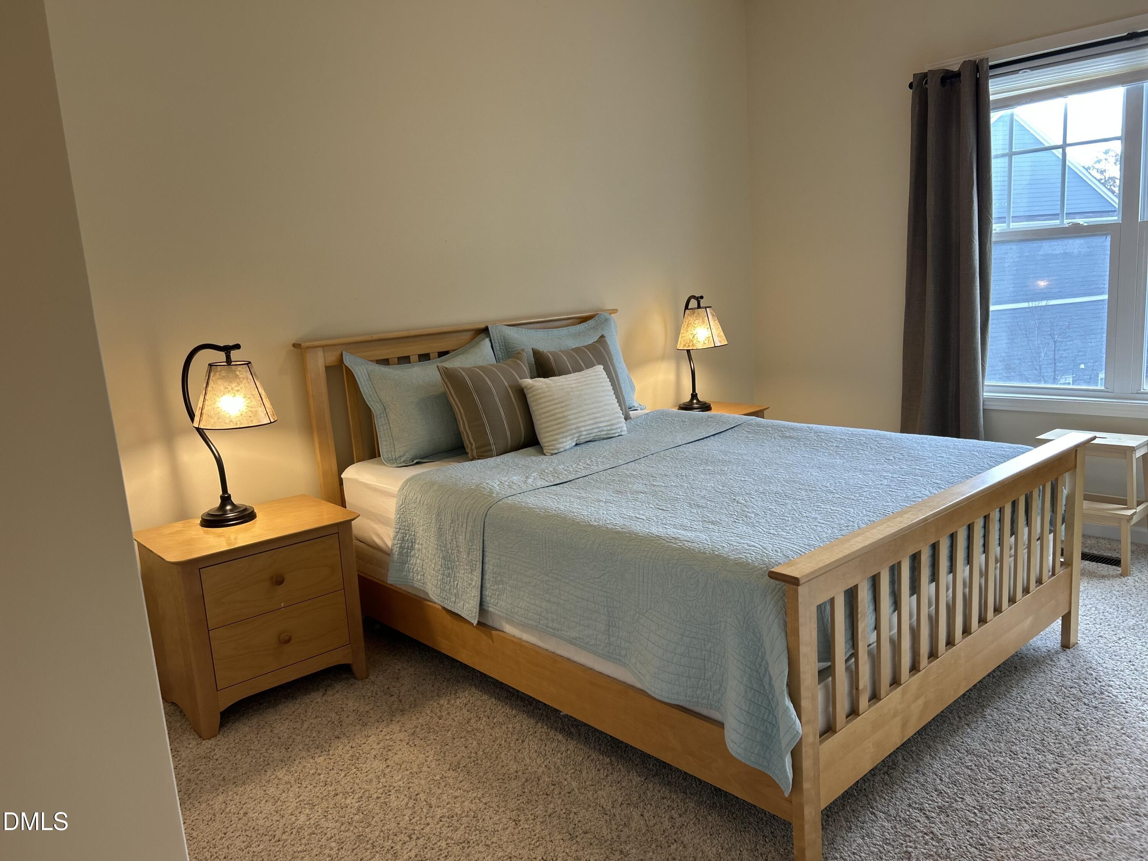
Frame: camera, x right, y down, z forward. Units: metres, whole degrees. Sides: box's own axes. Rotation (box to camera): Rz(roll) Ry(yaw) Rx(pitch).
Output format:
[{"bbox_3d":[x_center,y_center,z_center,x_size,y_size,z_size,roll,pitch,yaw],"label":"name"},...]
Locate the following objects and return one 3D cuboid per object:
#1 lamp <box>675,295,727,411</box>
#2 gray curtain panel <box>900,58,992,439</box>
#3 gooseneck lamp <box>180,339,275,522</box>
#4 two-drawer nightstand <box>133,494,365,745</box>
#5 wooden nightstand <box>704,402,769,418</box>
[{"bbox_3d":[0.655,-0.402,4.545,0.280,0.610,0.340,-8,10,-20],"label":"lamp"},{"bbox_3d":[1.809,-0.639,4.209,0.130,2.140,0.440,-12,13,-41],"label":"gray curtain panel"},{"bbox_3d":[-1.174,0.008,2.980,0.340,0.610,0.280,-3,10,5],"label":"gooseneck lamp"},{"bbox_3d":[-1.097,0.609,2.984,0.615,0.585,0.490,-12,13,-41],"label":"two-drawer nightstand"},{"bbox_3d":[0.683,0.207,4.571,0.615,0.596,0.490,-12,13,-41],"label":"wooden nightstand"}]

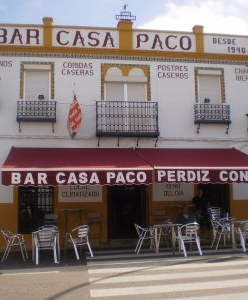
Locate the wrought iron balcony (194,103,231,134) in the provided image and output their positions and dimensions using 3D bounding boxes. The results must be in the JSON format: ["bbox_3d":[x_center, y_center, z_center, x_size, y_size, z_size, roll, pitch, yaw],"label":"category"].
[{"bbox_3d":[2.513,-0.868,11.835,0.933,0.808,0.300,0,-6,-9],"label":"wrought iron balcony"}]

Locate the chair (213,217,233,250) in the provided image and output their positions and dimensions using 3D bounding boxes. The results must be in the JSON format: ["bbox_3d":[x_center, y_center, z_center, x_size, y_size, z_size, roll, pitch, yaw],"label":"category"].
[{"bbox_3d":[2.539,2.171,10.721,0.560,0.755,0.550,-1,-6,-3],"label":"chair"}]

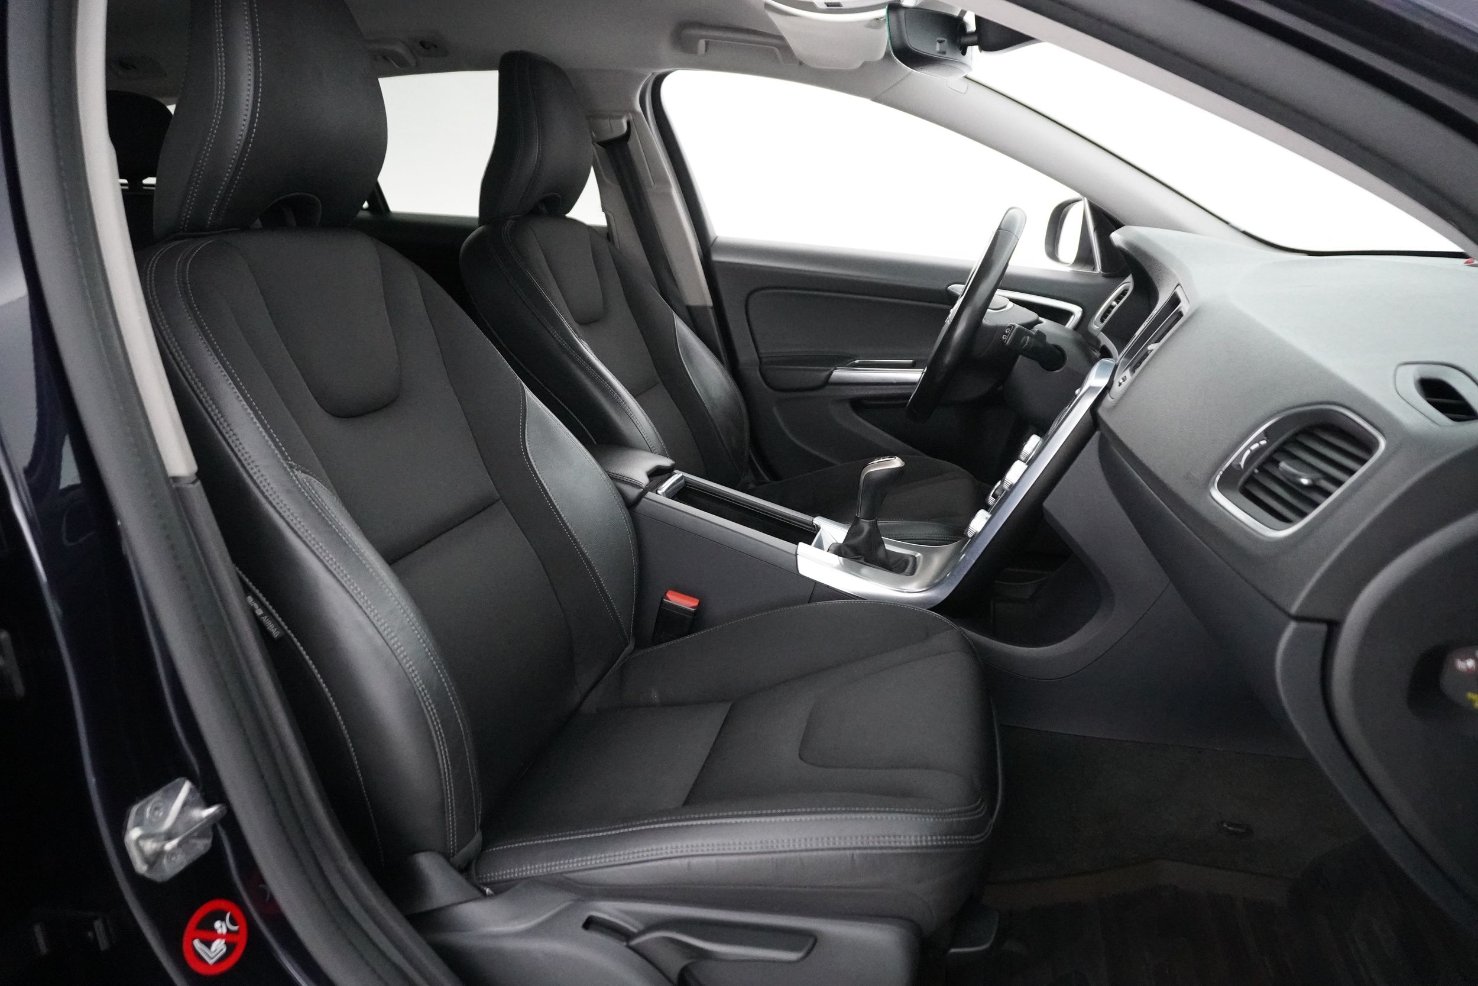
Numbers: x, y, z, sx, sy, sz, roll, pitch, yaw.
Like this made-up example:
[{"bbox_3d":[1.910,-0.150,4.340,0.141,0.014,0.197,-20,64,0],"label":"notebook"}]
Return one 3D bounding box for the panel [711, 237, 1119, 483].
[{"bbox_3d":[0.384,-0.209,2.013,0.940,0.600,0.140,4,17,14],"label":"panel"}]

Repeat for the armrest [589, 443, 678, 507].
[{"bbox_3d":[-0.235,-0.042,1.474,0.260,0.075,0.190,10,18,12],"label":"armrest"}]

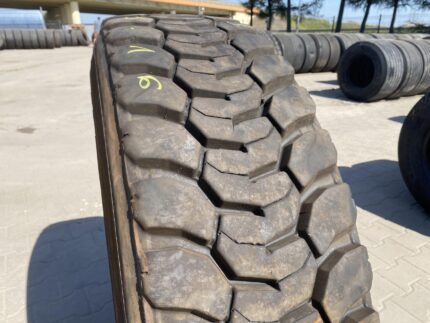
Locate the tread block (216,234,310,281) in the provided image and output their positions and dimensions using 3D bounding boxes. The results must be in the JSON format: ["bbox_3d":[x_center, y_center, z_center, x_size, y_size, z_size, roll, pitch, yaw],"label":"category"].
[{"bbox_3d":[0.049,0.096,0.324,0.101,0.047,0.018,5,-16,-15],"label":"tread block"}]

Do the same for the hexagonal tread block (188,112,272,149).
[{"bbox_3d":[0.019,-0.035,0.370,0.101,0.018,0.047,3,60,-12],"label":"hexagonal tread block"}]

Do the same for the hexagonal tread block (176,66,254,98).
[{"bbox_3d":[0.001,-0.094,0.405,0.101,0.018,0.047,2,53,-11],"label":"hexagonal tread block"}]

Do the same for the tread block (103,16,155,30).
[{"bbox_3d":[-0.136,-0.218,0.524,0.081,0.018,0.057,-5,34,-2],"label":"tread block"}]

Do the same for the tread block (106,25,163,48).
[{"bbox_3d":[-0.114,-0.178,0.471,0.081,0.018,0.057,-3,41,-2],"label":"tread block"}]

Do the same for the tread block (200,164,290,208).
[{"bbox_3d":[0.035,0.028,0.343,0.101,0.047,0.018,4,-23,-13],"label":"tread block"}]

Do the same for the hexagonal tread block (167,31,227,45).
[{"bbox_3d":[-0.021,-0.173,0.473,0.097,0.018,0.044,-13,46,-24],"label":"hexagonal tread block"}]

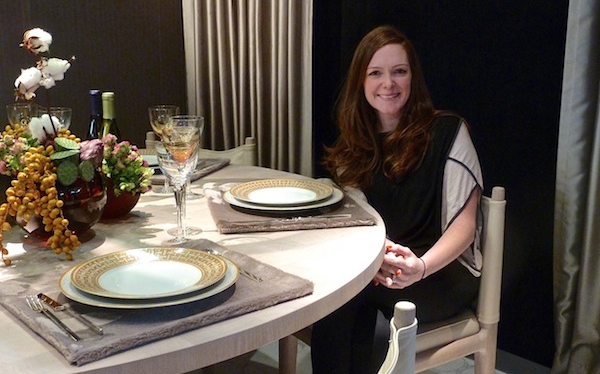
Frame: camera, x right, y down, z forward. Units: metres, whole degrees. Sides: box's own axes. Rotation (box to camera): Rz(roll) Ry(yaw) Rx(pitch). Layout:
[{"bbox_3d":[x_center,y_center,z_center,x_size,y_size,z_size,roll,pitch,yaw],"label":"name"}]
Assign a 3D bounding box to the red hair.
[{"bbox_3d":[0.213,-0.220,1.935,0.300,0.420,0.260,3,13,11],"label":"red hair"}]

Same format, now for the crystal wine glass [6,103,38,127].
[{"bbox_3d":[-0.760,-0.107,2.019,0.084,0.236,0.084,0,13,0],"label":"crystal wine glass"}]

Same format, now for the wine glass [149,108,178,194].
[{"bbox_3d":[-0.375,-0.102,2.019,0.084,0.238,0.084,0,13,0],"label":"wine glass"}]

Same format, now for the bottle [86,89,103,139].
[{"bbox_3d":[-0.512,-0.095,1.847,0.079,0.298,0.079,0,13,0],"label":"bottle"}]

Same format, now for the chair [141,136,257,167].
[{"bbox_3d":[-0.487,0.214,2.799,0.500,0.760,0.510,5,14,20],"label":"chair"}]

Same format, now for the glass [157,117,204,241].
[{"bbox_3d":[-0.260,0.002,1.565,0.096,0.240,0.096,0,13,0],"label":"glass"}]

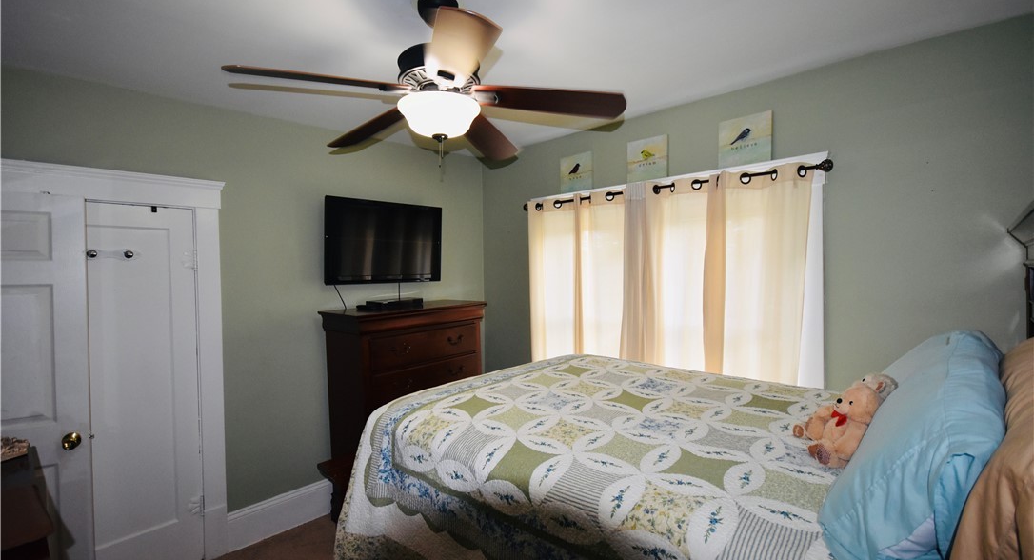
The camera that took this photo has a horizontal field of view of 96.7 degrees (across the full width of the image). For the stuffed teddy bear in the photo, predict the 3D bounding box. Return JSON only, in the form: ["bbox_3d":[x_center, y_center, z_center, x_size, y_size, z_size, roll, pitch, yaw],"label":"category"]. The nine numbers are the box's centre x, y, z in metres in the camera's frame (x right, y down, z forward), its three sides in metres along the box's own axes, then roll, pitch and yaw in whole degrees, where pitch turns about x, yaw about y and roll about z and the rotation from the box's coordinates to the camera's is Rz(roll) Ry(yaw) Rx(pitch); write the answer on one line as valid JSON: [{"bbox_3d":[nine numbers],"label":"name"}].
[{"bbox_3d":[0.985,0.435,1.395,0.185,0.230,0.215,15,5,11],"label":"stuffed teddy bear"}]

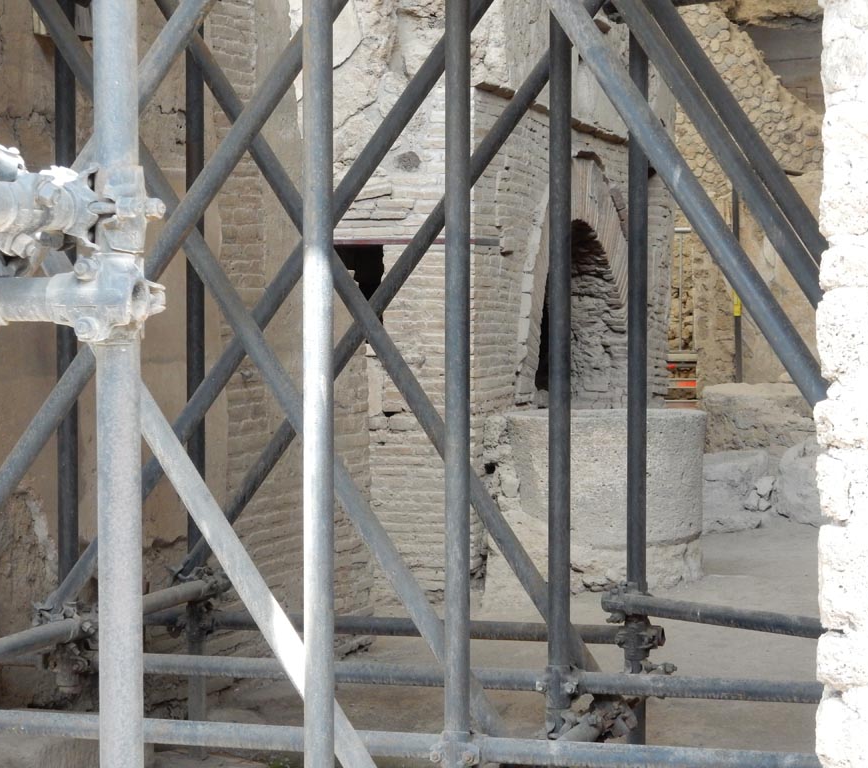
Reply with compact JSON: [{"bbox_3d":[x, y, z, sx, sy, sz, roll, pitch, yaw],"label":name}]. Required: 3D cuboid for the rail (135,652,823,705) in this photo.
[{"bbox_3d":[0.015,0.663,5.644,1.764,0.049,0.049,0,2,20],"label":"rail"}]

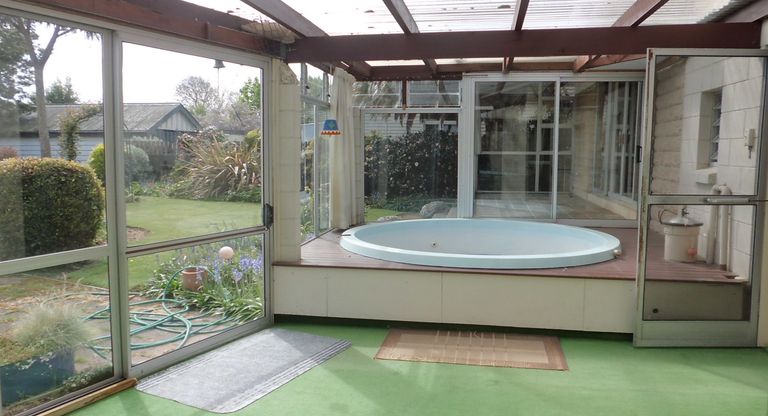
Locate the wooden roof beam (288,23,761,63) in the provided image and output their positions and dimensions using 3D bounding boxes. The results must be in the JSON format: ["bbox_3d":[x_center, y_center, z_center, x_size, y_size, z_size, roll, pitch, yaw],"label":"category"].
[{"bbox_3d":[0.868,-1.142,3.884,3.191,0.180,0.070,1,6,10],"label":"wooden roof beam"}]

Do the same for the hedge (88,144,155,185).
[{"bbox_3d":[-8.552,-1.282,18.000,2.050,1.700,1.900,-3,6,-25],"label":"hedge"}]

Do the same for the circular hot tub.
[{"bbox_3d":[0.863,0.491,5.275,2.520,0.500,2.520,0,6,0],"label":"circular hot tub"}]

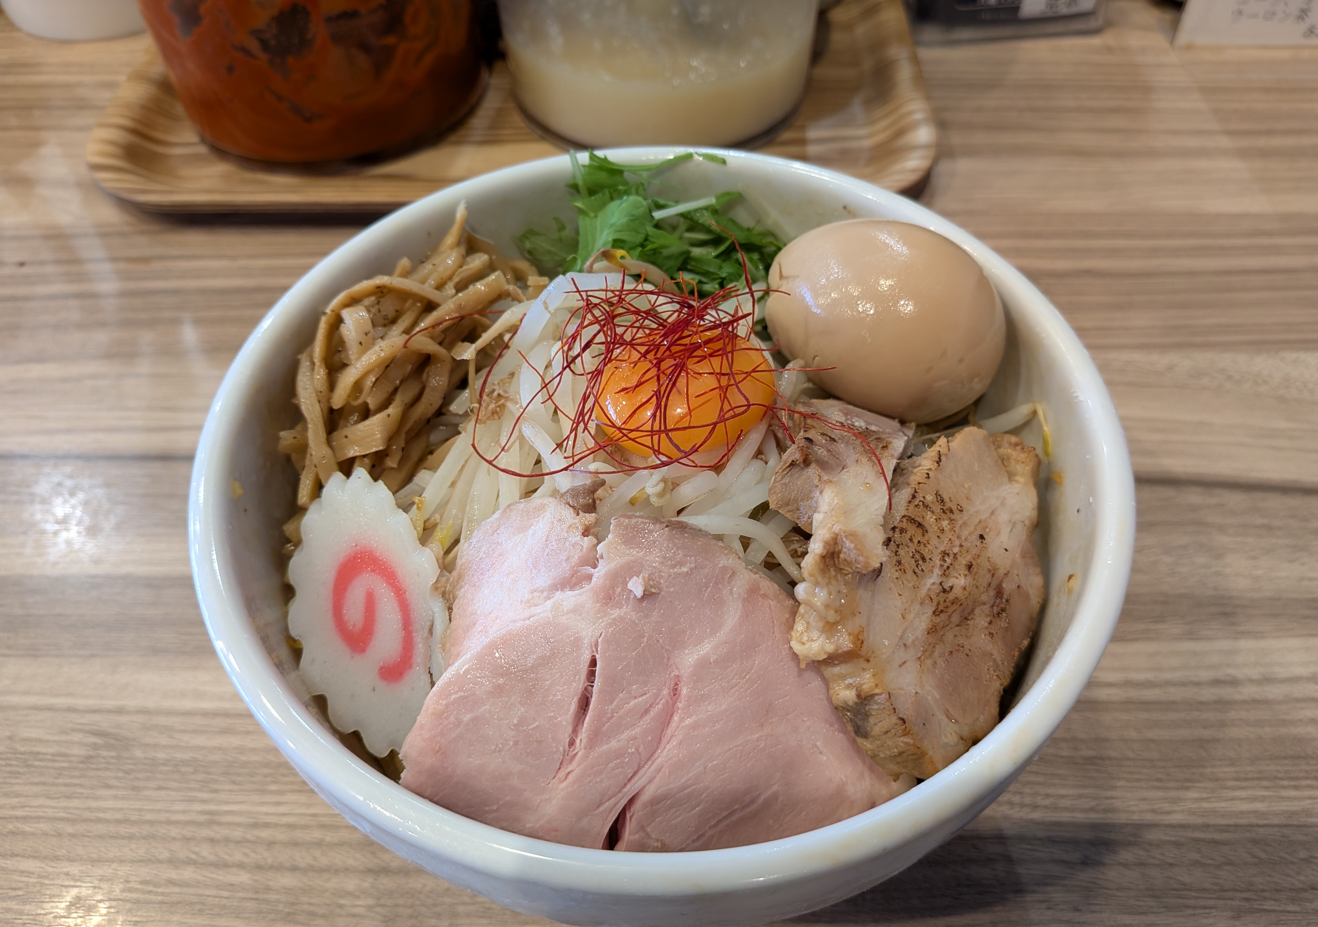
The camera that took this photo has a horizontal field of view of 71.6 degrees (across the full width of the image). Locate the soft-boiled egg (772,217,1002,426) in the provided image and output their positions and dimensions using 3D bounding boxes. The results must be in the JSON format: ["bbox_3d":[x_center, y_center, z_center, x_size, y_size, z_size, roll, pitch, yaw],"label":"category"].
[{"bbox_3d":[0.053,-0.034,0.217,0.057,0.044,0.044,29,57,13],"label":"soft-boiled egg"}]

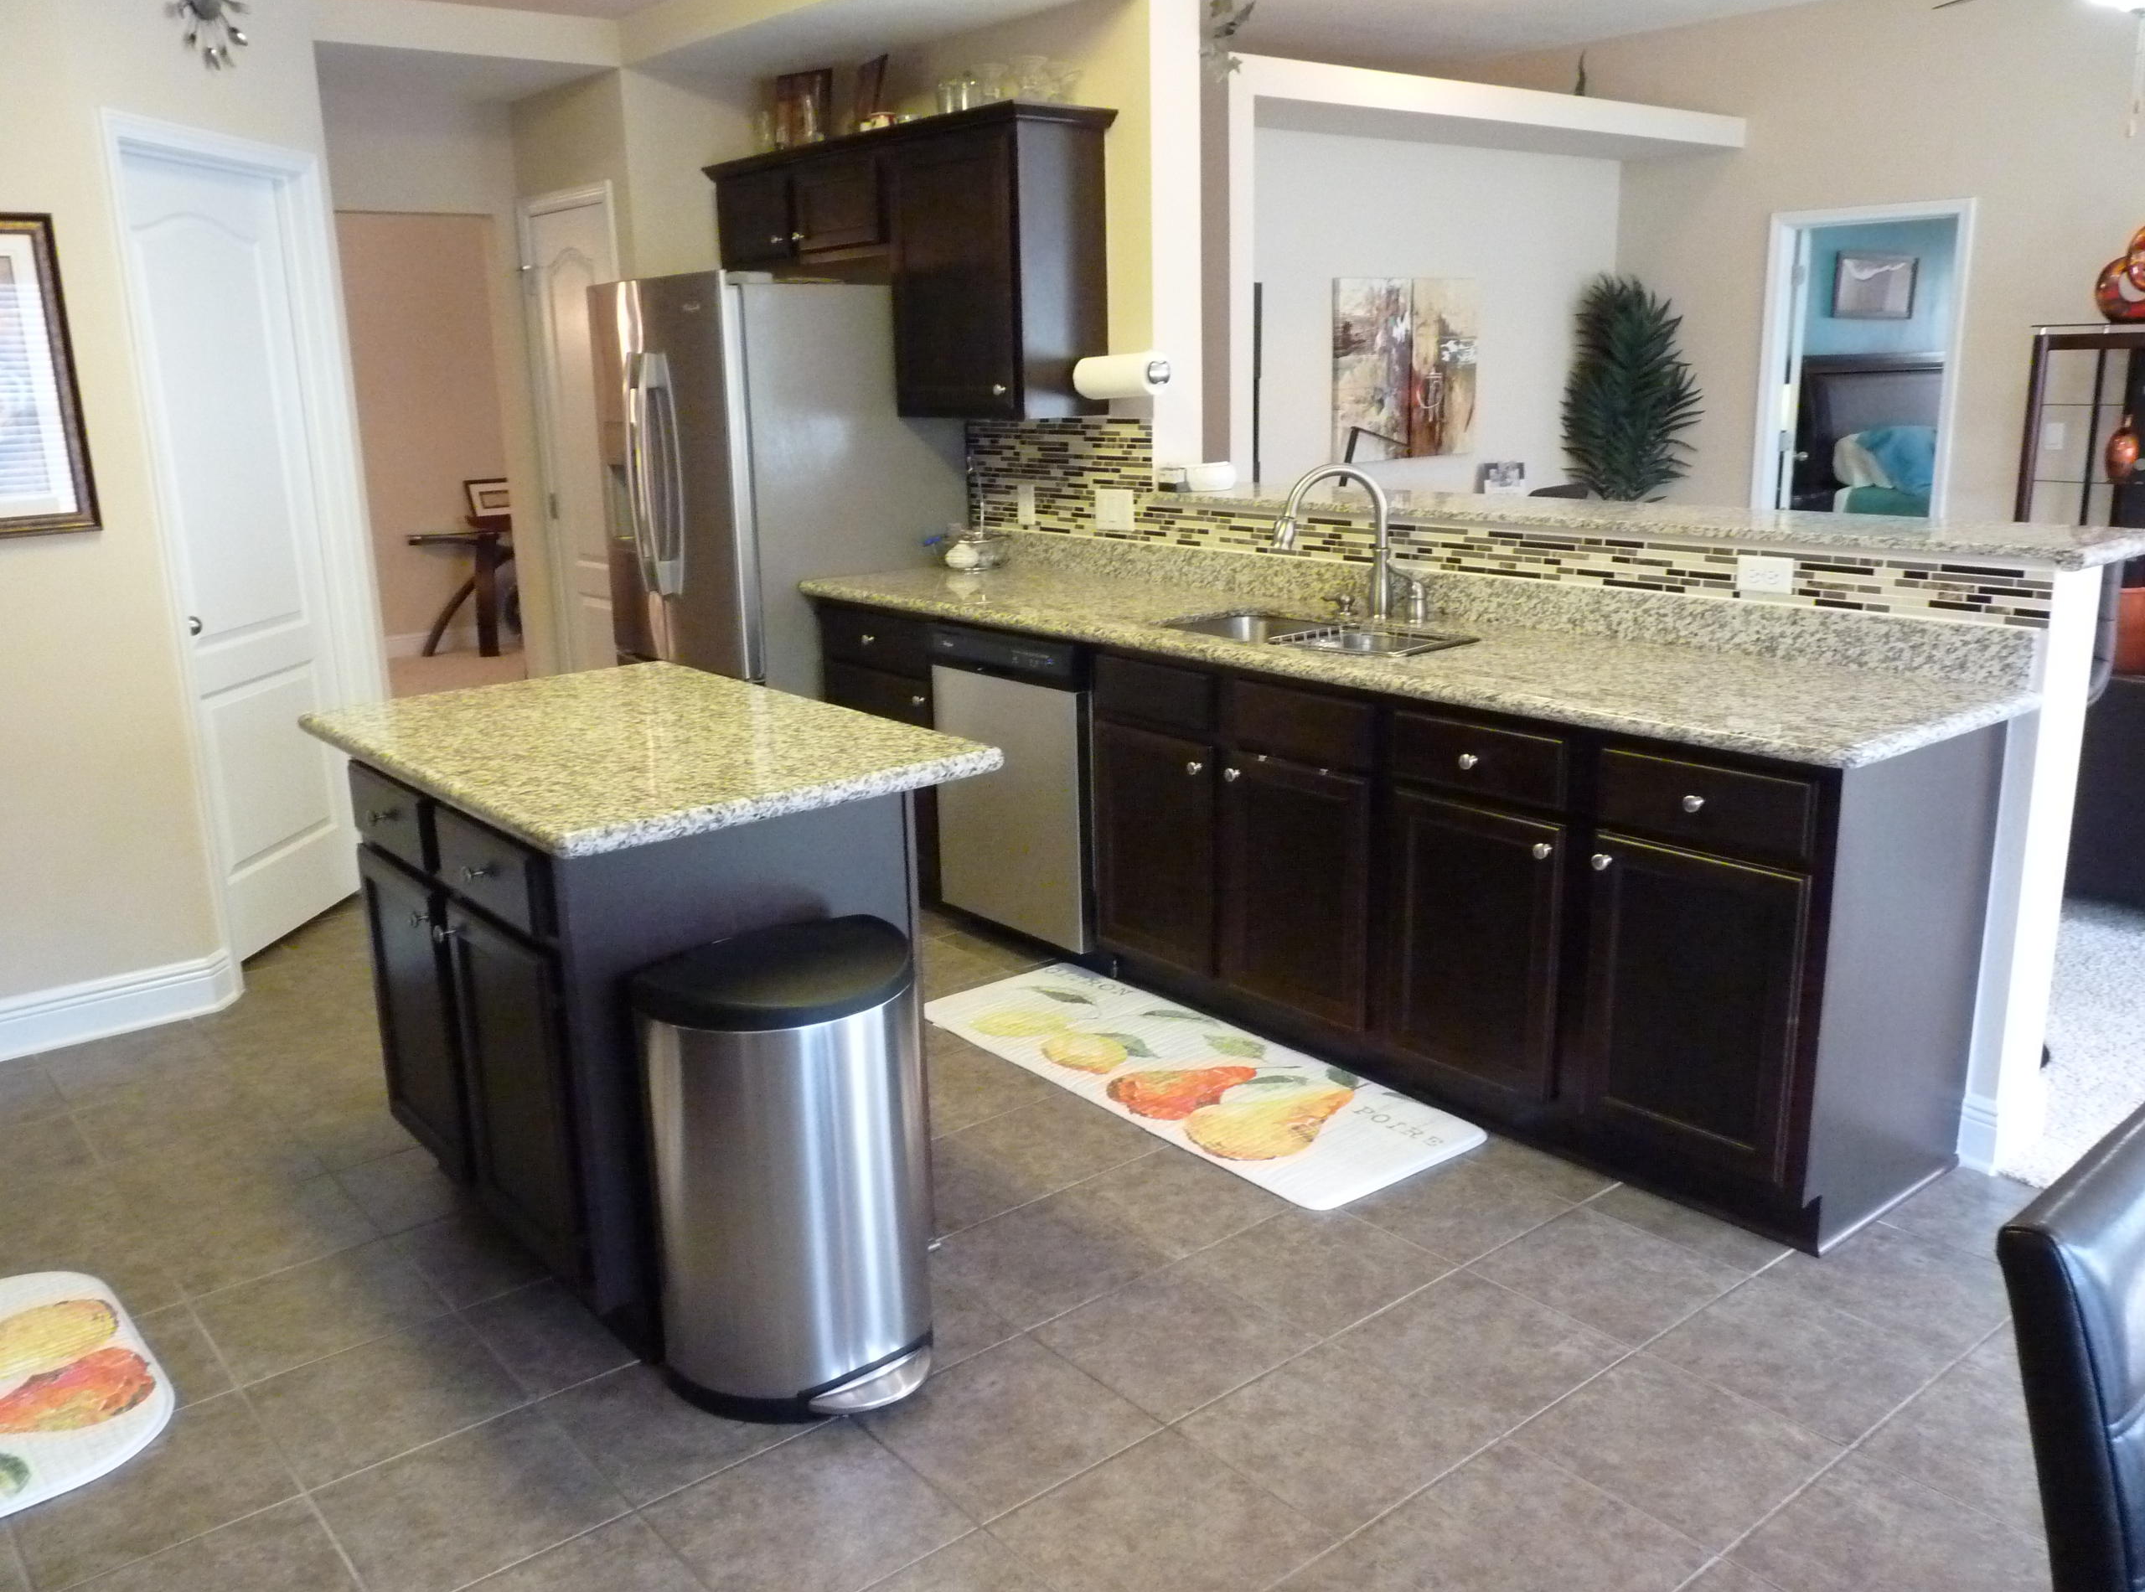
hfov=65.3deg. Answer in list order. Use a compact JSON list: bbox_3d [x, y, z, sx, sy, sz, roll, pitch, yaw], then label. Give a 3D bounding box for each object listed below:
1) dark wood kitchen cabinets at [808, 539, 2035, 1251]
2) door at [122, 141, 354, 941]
[{"bbox_3d":[0.458,0.008,4.053,0.662,0.997,3.133,-12,17,-38],"label":"dark wood kitchen cabinets"},{"bbox_3d":[-2.267,-0.615,4.574,0.040,2.045,0.790,0,14,5],"label":"door"}]

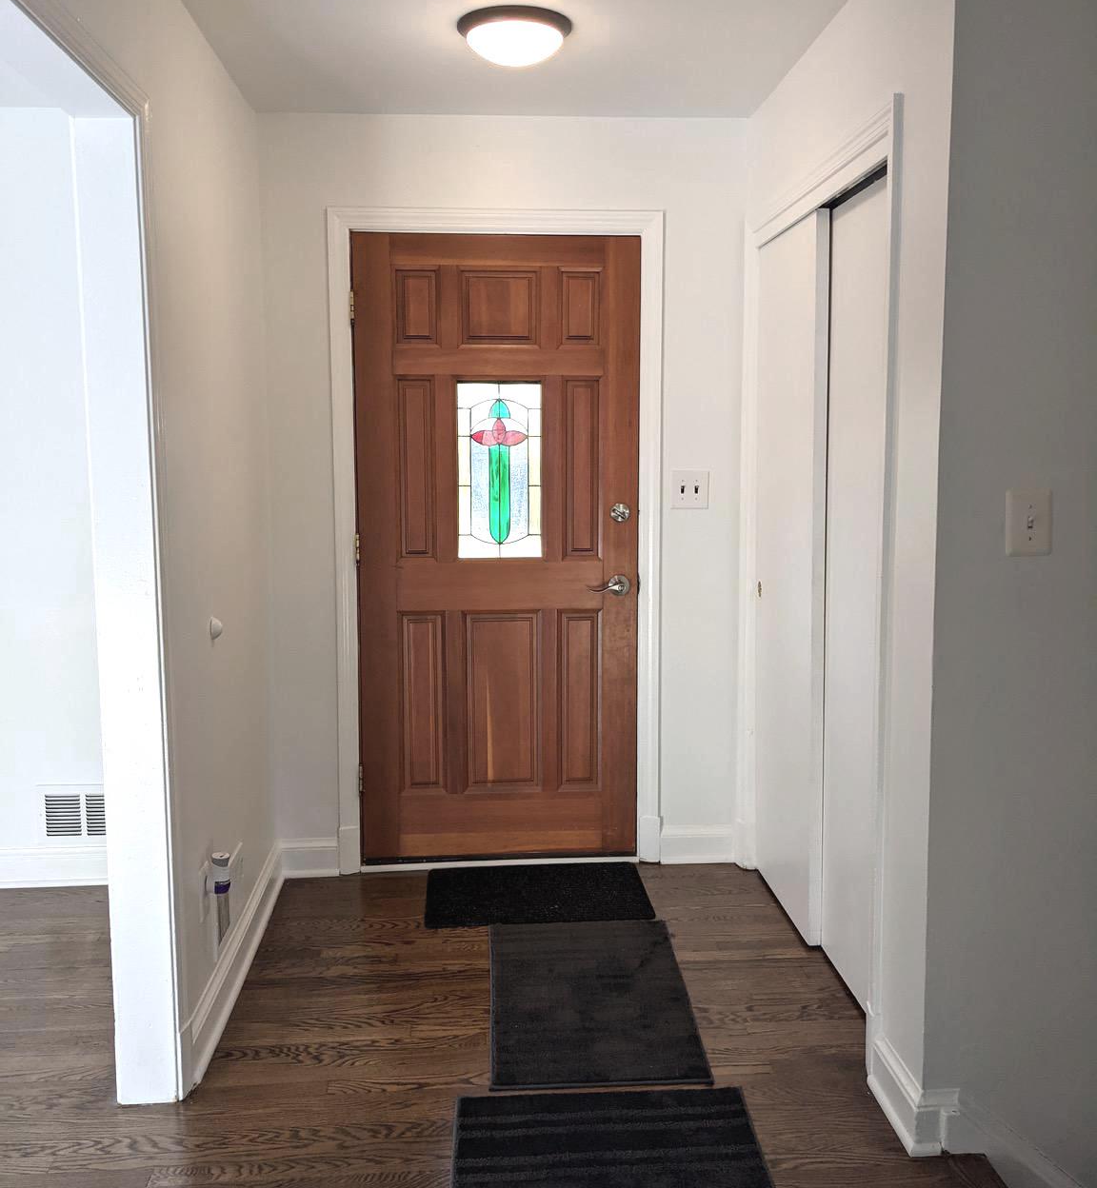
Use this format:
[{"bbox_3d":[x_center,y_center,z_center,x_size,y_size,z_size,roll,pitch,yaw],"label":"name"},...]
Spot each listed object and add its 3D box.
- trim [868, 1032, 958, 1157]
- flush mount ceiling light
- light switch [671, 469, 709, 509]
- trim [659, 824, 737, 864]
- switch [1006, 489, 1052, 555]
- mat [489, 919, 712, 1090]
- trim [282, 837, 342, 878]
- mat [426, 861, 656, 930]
[{"bbox_3d":[0.735,1.002,2.325,0.100,0.128,0.277,-1,6,-5],"label":"trim"},{"bbox_3d":[-0.083,-1.357,2.828,0.285,0.098,0.285,-1,6,-5],"label":"flush mount ceiling light"},{"bbox_3d":[0.460,-0.337,3.692,0.124,0.126,0.015,-1,6,-5],"label":"light switch"},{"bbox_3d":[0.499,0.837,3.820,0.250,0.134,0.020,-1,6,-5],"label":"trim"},{"bbox_3d":[0.880,-0.131,2.087,0.086,0.125,0.014,-1,6,-5],"label":"switch"},{"bbox_3d":[0.102,1.004,2.877,0.495,0.011,0.880,0,6,-2],"label":"mat"},{"bbox_3d":[-0.774,0.855,3.719,0.178,0.128,0.020,-1,6,-5],"label":"trim"},{"bbox_3d":[-0.033,0.931,3.542,0.676,0.011,0.475,-1,6,-5],"label":"mat"}]

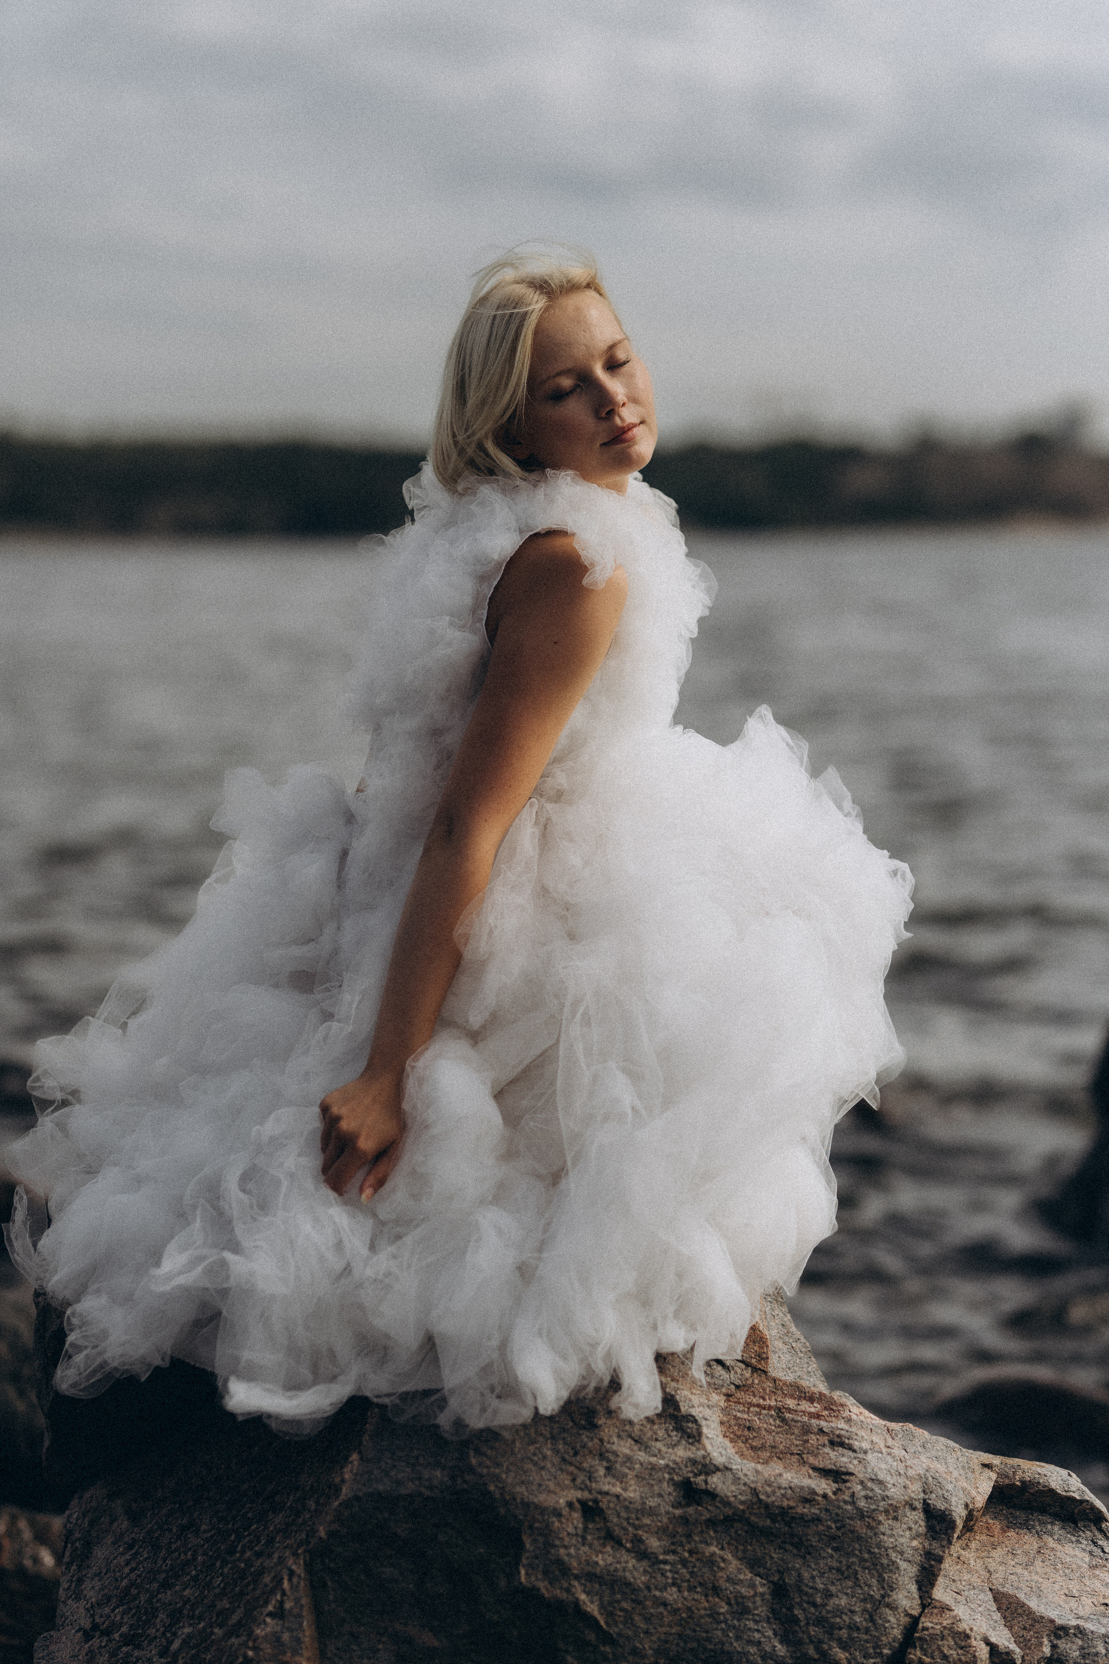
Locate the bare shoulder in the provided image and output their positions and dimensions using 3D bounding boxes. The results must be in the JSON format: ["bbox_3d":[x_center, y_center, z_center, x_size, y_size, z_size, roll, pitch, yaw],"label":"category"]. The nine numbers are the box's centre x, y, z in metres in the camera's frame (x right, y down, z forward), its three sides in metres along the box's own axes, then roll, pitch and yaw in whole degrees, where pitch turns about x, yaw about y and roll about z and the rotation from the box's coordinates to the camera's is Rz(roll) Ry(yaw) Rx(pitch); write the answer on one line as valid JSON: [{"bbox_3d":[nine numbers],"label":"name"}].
[{"bbox_3d":[0.003,-0.243,3.880,0.130,0.112,0.115,1,5,12],"label":"bare shoulder"}]

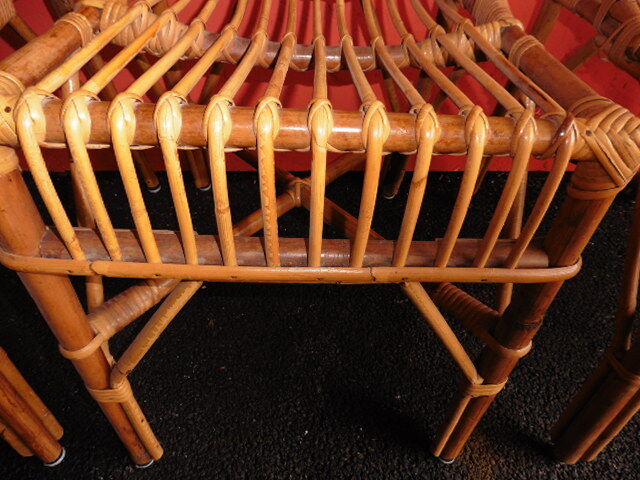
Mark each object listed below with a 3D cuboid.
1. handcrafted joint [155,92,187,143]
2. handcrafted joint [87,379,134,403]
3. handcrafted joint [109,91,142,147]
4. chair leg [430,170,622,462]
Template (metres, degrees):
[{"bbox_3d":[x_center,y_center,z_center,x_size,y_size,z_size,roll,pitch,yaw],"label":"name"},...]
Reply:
[{"bbox_3d":[-0.090,-0.075,0.270,0.021,0.034,0.032,1,41,-3],"label":"handcrafted joint"},{"bbox_3d":[-0.223,0.161,0.472,0.048,0.021,0.035,1,41,-3],"label":"handcrafted joint"},{"bbox_3d":[-0.119,-0.073,0.270,0.021,0.034,0.032,1,41,-3],"label":"handcrafted joint"},{"bbox_3d":[0.179,0.134,0.459,0.038,0.447,0.036,1,41,-3],"label":"chair leg"}]

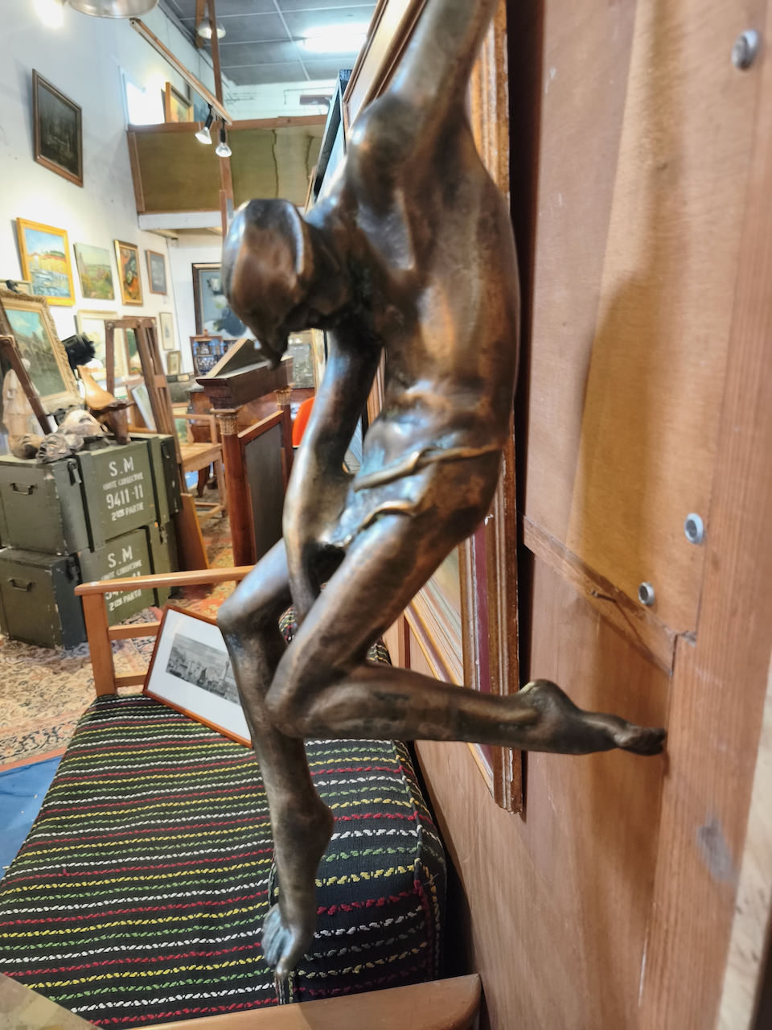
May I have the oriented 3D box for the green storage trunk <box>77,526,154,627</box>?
[{"bbox_3d":[-1.236,0.250,2.886,0.389,0.350,0.625,6,18,26],"label":"green storage trunk"}]

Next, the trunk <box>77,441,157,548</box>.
[{"bbox_3d":[-1.235,-0.114,2.884,0.389,0.350,0.625,6,18,25],"label":"trunk"}]

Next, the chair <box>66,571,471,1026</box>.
[{"bbox_3d":[-0.286,0.568,1.139,0.666,0.680,1.042,-4,17,-7],"label":"chair"}]

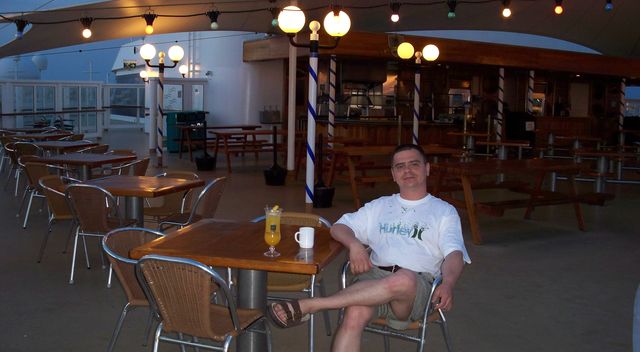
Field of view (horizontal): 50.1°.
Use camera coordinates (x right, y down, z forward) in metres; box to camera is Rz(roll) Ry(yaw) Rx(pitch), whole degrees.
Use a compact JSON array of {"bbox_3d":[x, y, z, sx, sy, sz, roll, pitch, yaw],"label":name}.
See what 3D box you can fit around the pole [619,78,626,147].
[{"bbox_3d":[10.194,-2.004,23.187,0.140,2.570,0.140,2,6,0],"label":"pole"}]

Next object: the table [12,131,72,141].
[{"bbox_3d":[-5.193,-0.390,12.661,0.900,0.740,0.900,3,6,11],"label":"table"}]

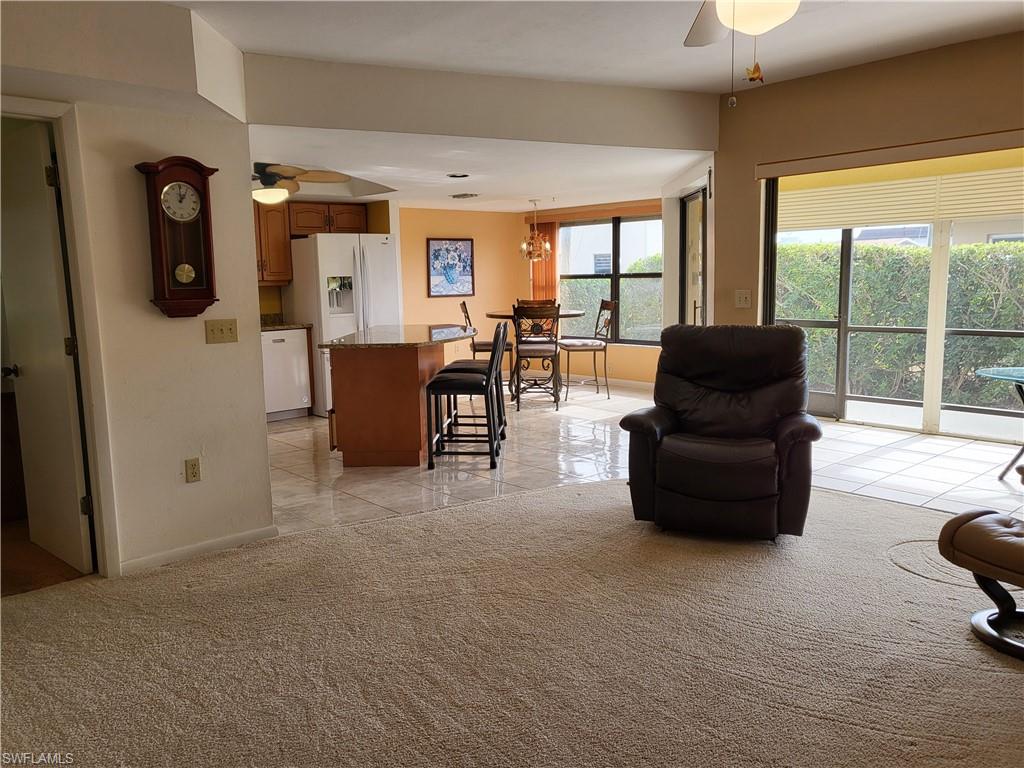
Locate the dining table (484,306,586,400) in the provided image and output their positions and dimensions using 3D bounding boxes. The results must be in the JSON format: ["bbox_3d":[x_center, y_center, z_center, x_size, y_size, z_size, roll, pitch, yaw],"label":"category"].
[{"bbox_3d":[0.283,-0.325,8.738,1.130,0.930,1.130,-1,8,0],"label":"dining table"}]

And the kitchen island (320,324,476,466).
[{"bbox_3d":[-0.815,0.018,6.481,1.060,0.910,2.150,-1,8,2],"label":"kitchen island"}]

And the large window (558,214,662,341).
[{"bbox_3d":[1.143,-1.201,9.033,0.100,1.476,1.627,-8,11,-41],"label":"large window"}]

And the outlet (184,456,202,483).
[{"bbox_3d":[-1.566,0.427,3.780,0.070,0.116,0.010,-8,11,-41],"label":"outlet"}]

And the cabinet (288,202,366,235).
[{"bbox_3d":[-1.981,-1.729,8.088,0.894,0.306,0.341,-8,11,-41],"label":"cabinet"}]

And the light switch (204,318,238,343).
[{"bbox_3d":[-1.439,-0.260,3.817,0.160,0.115,0.014,-8,10,-41],"label":"light switch"}]

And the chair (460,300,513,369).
[{"bbox_3d":[-0.294,-0.397,8.716,0.542,1.084,0.462,-2,8,-8],"label":"chair"}]

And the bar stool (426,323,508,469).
[{"bbox_3d":[-0.332,0.067,5.600,0.542,1.030,0.432,-1,8,3],"label":"bar stool"}]

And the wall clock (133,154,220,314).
[{"bbox_3d":[-1.531,-0.677,3.586,0.325,0.725,0.160,-8,10,-41],"label":"wall clock"}]

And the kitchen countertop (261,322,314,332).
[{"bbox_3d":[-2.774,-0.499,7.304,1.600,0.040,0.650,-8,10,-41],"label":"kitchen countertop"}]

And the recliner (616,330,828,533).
[{"bbox_3d":[1.180,0.213,4.260,0.990,1.050,0.950,2,8,21],"label":"recliner"}]

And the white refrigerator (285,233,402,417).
[{"bbox_3d":[-1.772,-0.635,8.077,0.883,1.793,0.753,-8,11,-41],"label":"white refrigerator"}]

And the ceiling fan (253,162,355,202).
[{"bbox_3d":[-1.984,-1.685,6.304,1.280,0.420,1.280,-8,10,-42],"label":"ceiling fan"}]

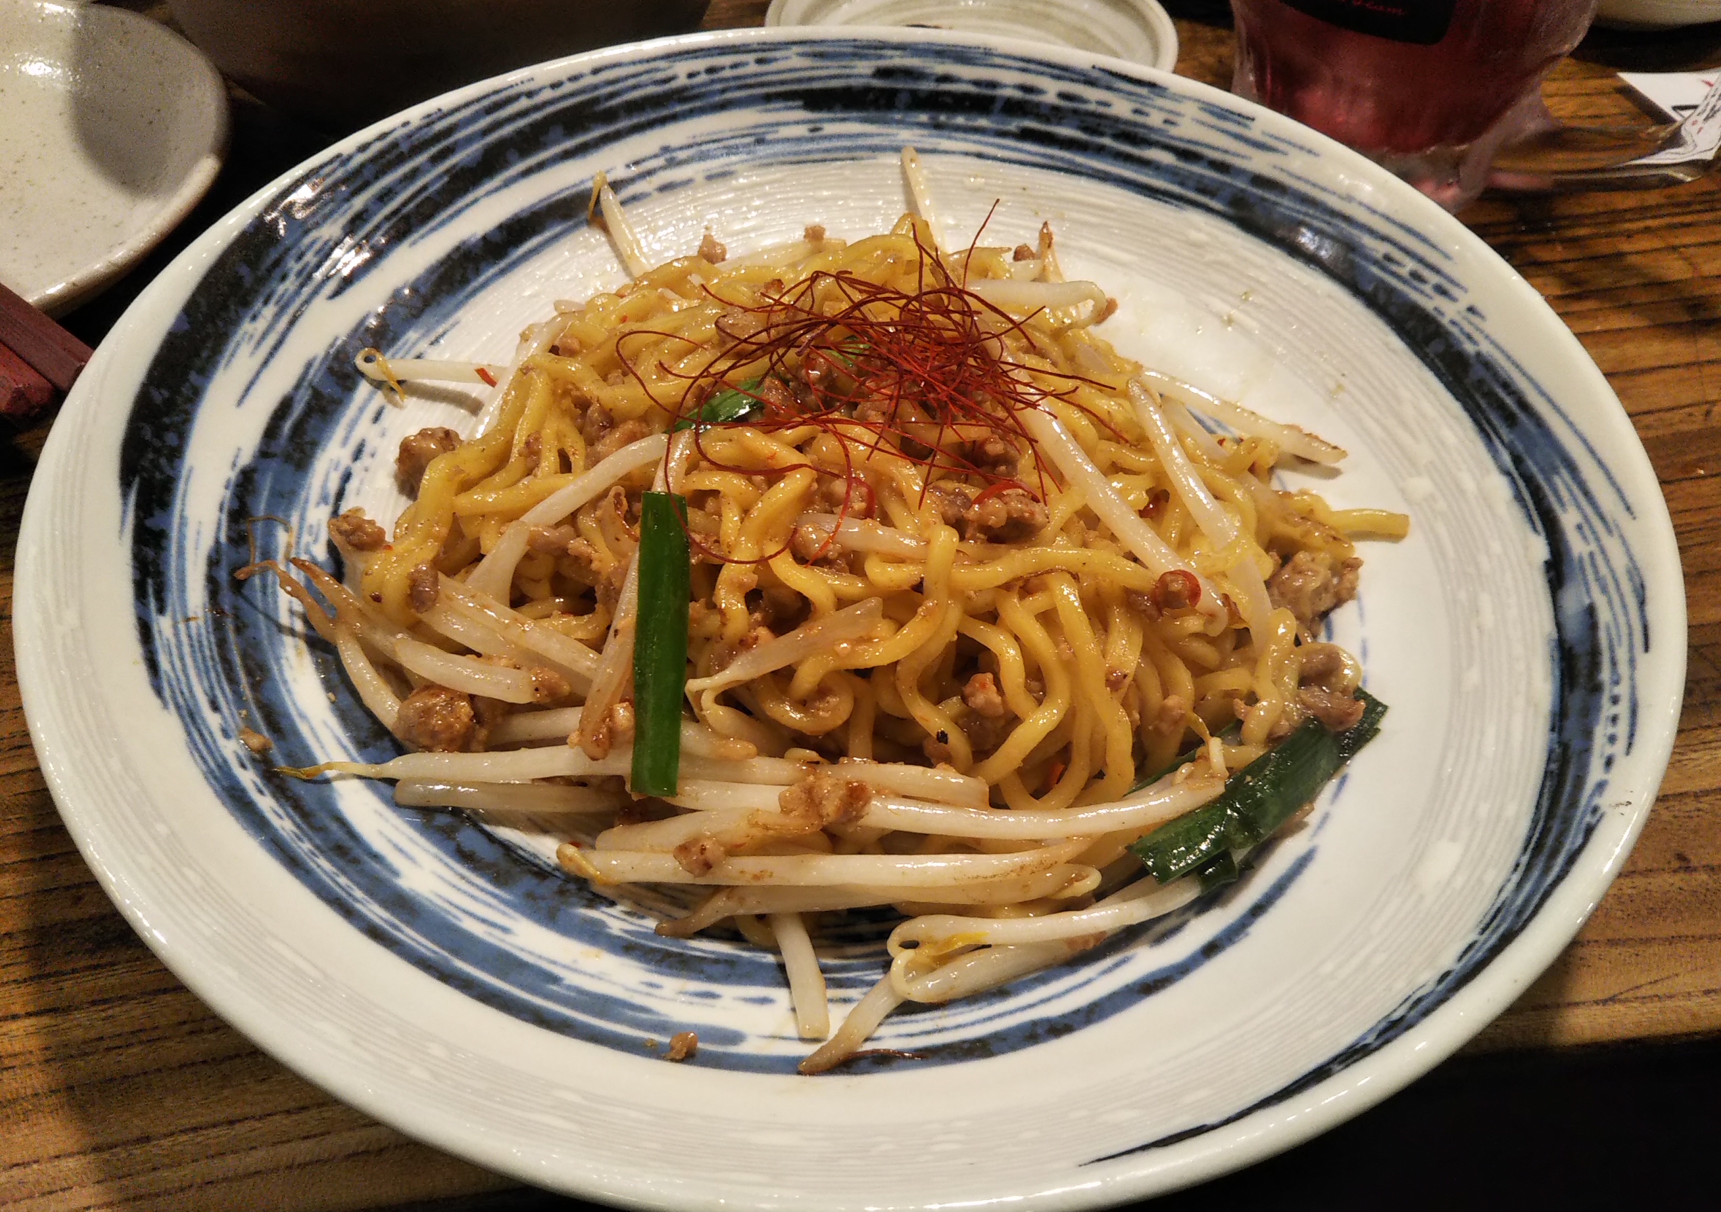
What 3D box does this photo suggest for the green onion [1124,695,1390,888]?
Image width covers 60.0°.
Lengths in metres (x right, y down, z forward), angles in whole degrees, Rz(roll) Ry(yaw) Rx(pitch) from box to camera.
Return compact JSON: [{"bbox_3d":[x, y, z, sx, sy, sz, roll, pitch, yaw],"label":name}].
[{"bbox_3d":[0.063,0.029,0.237,0.050,0.007,0.011,-28,63,-26],"label":"green onion"}]

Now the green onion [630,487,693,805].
[{"bbox_3d":[-0.031,0.006,0.233,0.008,0.005,0.048,0,75,-4],"label":"green onion"}]

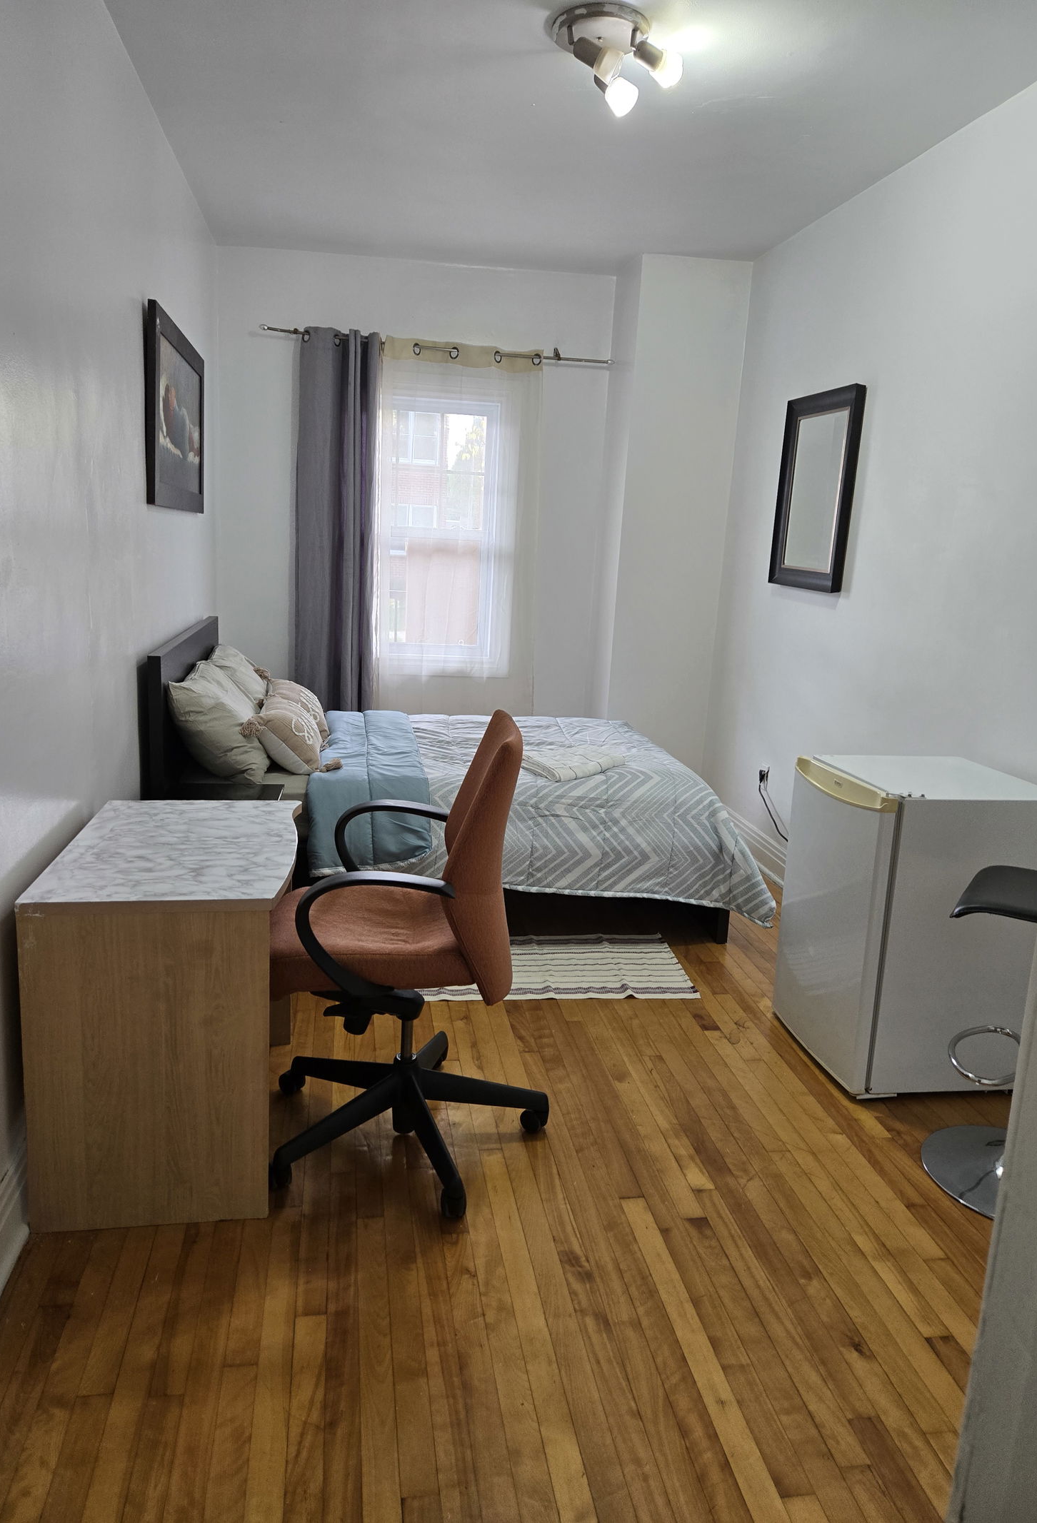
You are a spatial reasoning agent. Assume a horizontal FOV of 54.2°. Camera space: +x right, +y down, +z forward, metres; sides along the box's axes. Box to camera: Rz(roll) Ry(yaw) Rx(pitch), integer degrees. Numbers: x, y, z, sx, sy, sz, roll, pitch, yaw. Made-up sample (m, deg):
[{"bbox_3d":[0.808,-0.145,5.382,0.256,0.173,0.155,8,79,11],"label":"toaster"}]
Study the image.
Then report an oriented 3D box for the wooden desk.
[{"bbox_3d":[-0.793,0.538,2.428,0.516,0.715,0.798,1,12,-10],"label":"wooden desk"}]

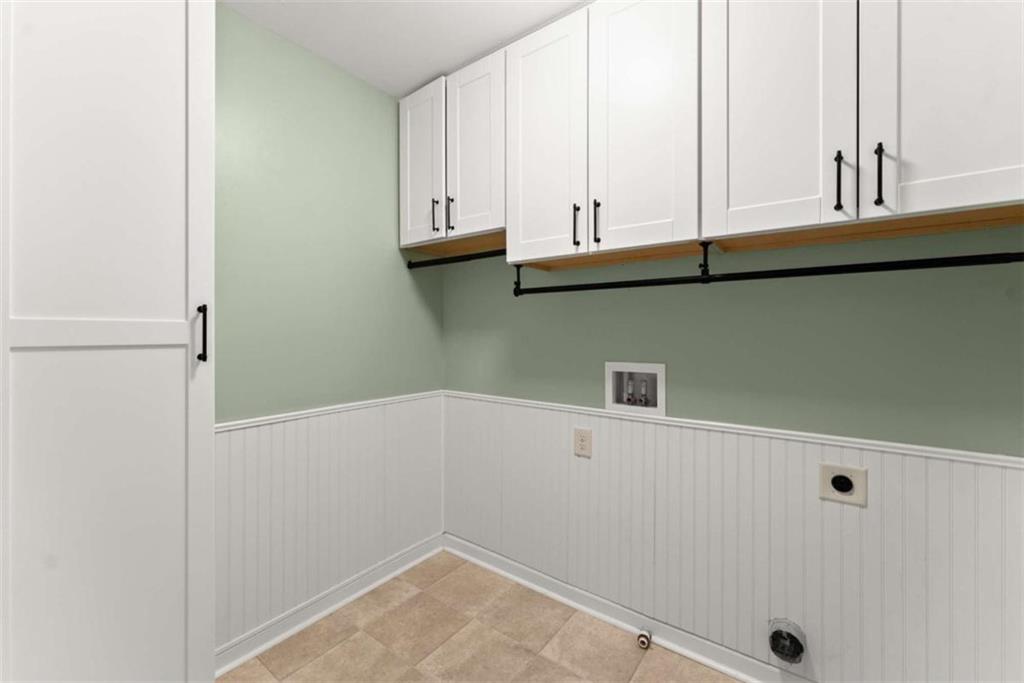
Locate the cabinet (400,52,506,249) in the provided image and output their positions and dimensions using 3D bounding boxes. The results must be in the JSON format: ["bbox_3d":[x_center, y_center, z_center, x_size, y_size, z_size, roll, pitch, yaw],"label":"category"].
[{"bbox_3d":[-0.214,-0.867,2.007,0.688,0.755,0.314,1,1,36],"label":"cabinet"}]

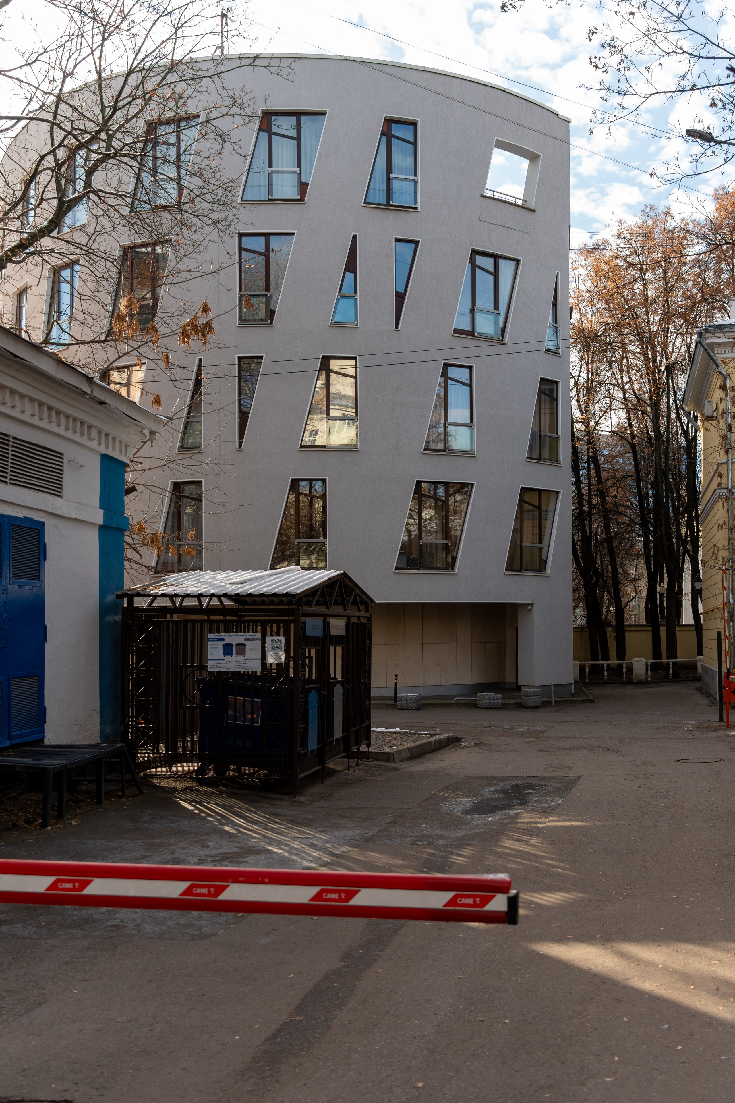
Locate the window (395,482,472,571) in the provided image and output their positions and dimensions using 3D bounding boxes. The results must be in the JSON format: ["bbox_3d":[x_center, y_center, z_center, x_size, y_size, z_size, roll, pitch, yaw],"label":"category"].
[{"bbox_3d":[1.803,-0.647,29.536,2.347,2.442,0.200,1,-3,-23],"label":"window"}]

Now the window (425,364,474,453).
[{"bbox_3d":[2.180,-3.840,29.831,1.563,2.467,0.200,1,-3,-25],"label":"window"}]

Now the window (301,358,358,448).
[{"bbox_3d":[-1.011,-3.884,28.920,1.500,2.465,0.200,0,-3,-7],"label":"window"}]

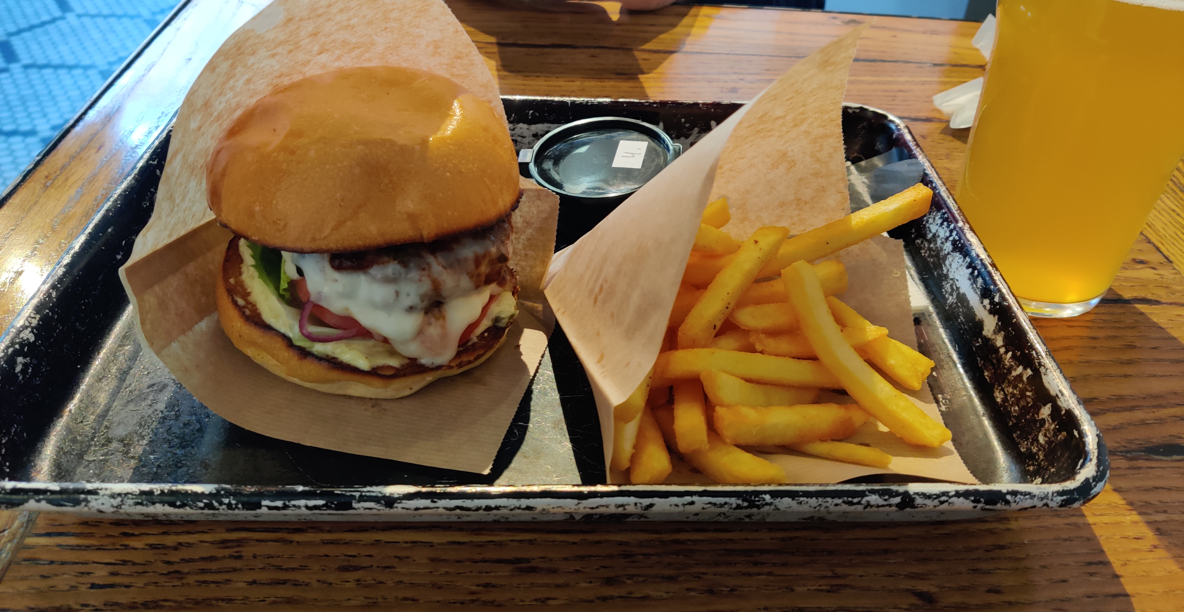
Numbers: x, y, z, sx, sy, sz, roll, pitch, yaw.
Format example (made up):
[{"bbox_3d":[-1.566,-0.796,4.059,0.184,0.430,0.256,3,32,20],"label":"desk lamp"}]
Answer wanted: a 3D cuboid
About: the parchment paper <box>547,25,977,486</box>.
[{"bbox_3d":[0.059,-0.026,0.315,0.155,0.096,0.154,-5,40,-11],"label":"parchment paper"}]

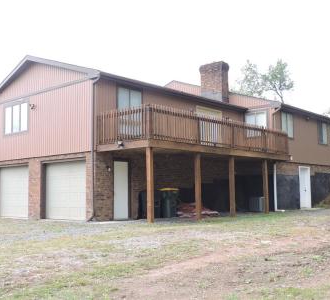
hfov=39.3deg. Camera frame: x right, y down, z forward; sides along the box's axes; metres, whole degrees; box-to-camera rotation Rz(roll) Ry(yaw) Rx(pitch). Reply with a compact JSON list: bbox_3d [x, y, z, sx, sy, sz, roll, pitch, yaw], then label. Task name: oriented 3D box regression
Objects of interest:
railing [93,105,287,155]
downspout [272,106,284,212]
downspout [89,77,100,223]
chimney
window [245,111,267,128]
[{"bbox_3d":[1.775,-0.507,19.335,2.550,1.070,10.050,-5,-7,40],"label":"railing"},{"bbox_3d":[5.573,0.398,22.536,0.440,5.110,0.250,-5,-7,40],"label":"downspout"},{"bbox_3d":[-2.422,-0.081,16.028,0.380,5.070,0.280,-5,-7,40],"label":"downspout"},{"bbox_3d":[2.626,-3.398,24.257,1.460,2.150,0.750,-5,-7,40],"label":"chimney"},{"bbox_3d":[4.633,-1.302,23.391,1.230,1.300,0.110,-5,-7,40],"label":"window"}]

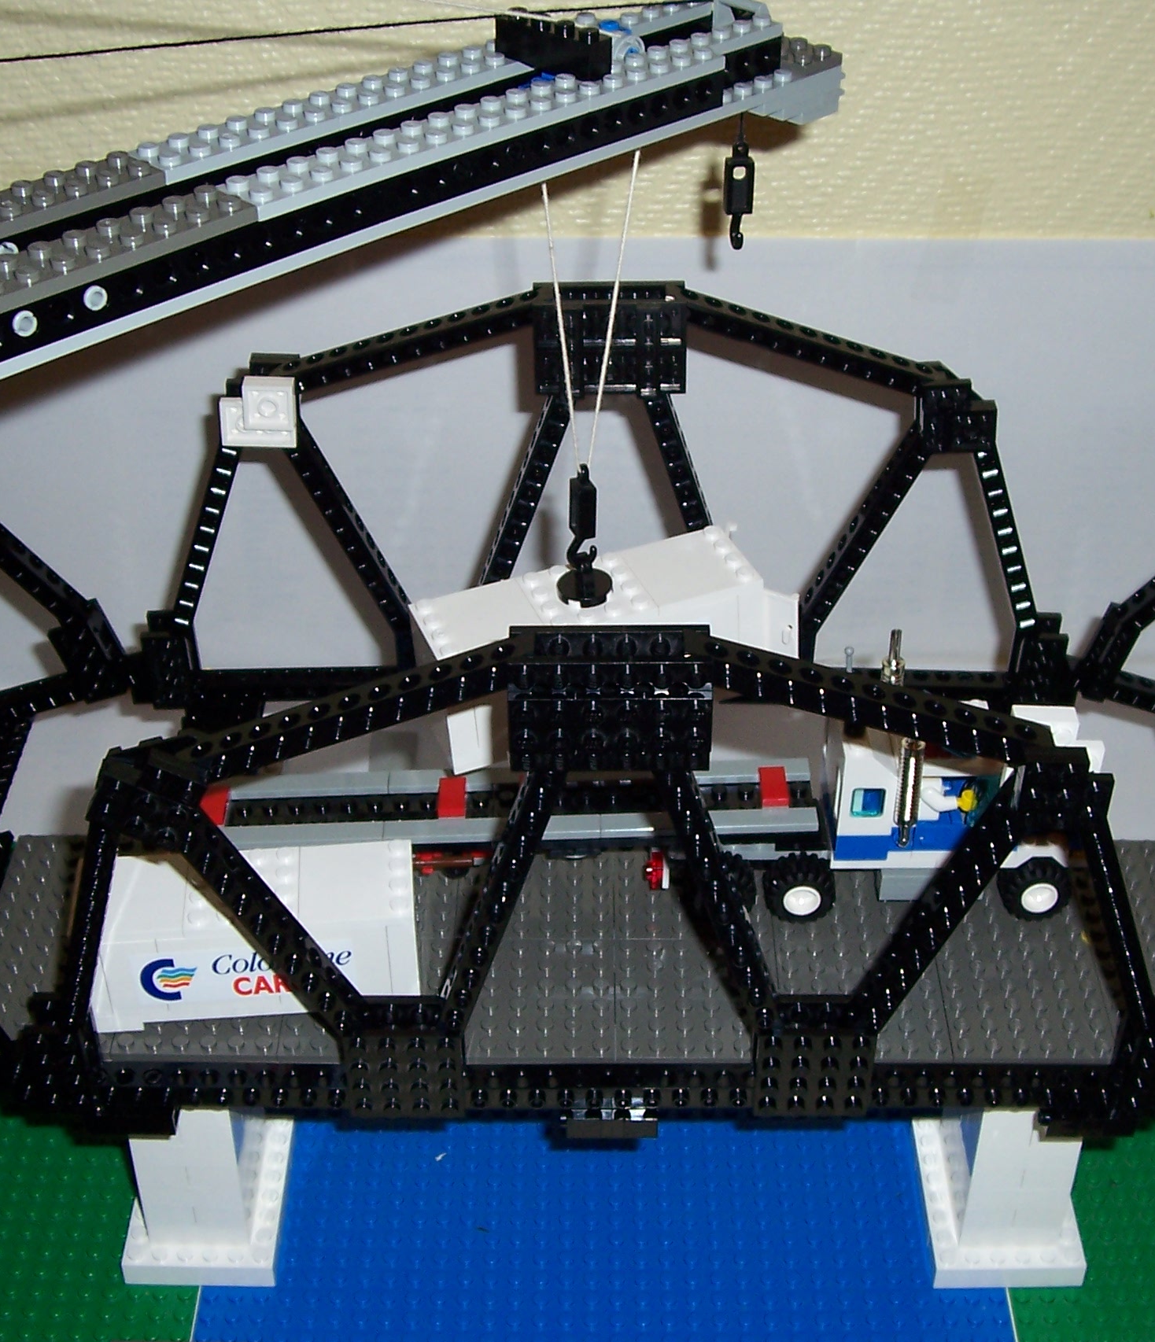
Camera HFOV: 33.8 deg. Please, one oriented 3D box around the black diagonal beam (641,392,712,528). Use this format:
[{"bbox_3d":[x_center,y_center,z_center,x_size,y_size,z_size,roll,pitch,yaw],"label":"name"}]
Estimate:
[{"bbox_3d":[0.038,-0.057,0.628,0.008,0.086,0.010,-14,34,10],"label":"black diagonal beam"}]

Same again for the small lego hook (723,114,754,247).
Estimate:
[{"bbox_3d":[0.044,-0.134,0.525,0.008,0.036,0.008,-6,36,-9],"label":"small lego hook"}]

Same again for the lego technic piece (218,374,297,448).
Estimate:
[{"bbox_3d":[-0.100,-0.081,0.596,0.024,0.024,0.010,0,35,0],"label":"lego technic piece"}]

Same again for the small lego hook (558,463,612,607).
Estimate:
[{"bbox_3d":[0.002,-0.040,0.537,0.016,0.043,0.016,-10,36,-14],"label":"small lego hook"}]

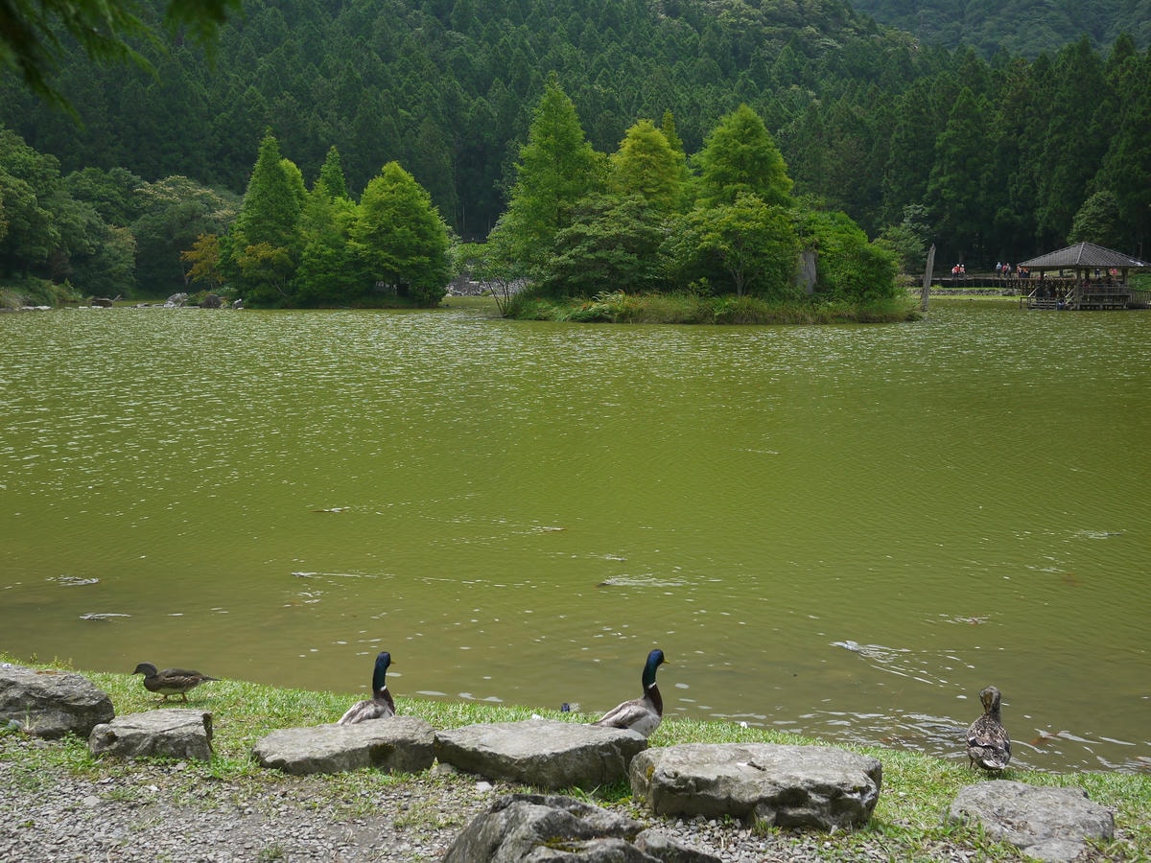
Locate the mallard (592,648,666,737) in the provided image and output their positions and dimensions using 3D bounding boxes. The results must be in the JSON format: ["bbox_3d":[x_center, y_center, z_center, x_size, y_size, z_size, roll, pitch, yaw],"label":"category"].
[{"bbox_3d":[0.197,1.080,5.300,0.170,0.390,0.430,6,8,42],"label":"mallard"}]

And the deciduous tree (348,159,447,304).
[{"bbox_3d":[-15.881,-17.785,120.000,8.800,13.200,8.600,0,6,0],"label":"deciduous tree"}]

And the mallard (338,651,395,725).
[{"bbox_3d":[-0.851,1.100,5.400,0.170,0.390,0.420,4,7,30],"label":"mallard"}]

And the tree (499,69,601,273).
[{"bbox_3d":[-1.322,-14.148,78.000,6.500,13.400,6.300,0,6,0],"label":"tree"}]

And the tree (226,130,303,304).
[{"bbox_3d":[-28.375,-19.665,122.000,7.000,15.800,6.800,0,6,0],"label":"tree"}]

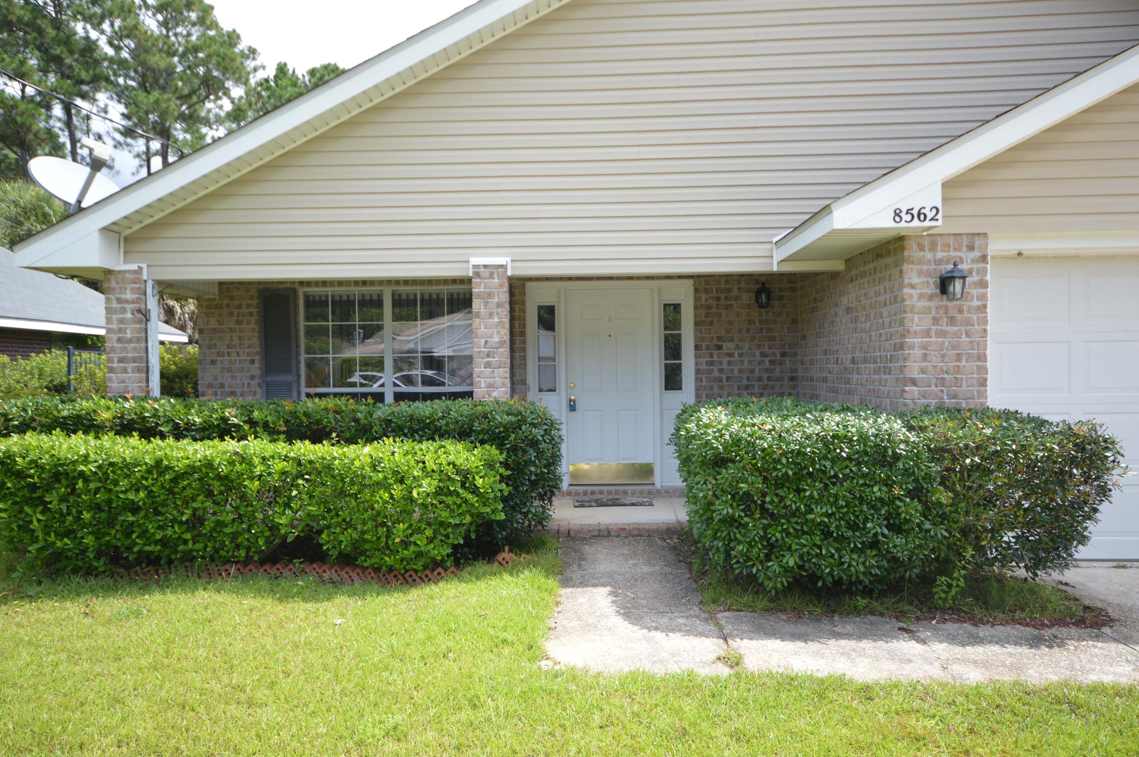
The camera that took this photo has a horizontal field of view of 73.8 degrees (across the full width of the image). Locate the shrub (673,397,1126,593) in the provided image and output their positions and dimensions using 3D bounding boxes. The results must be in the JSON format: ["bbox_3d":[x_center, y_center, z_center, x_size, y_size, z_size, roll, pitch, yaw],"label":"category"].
[{"bbox_3d":[2.018,0.722,5.107,2.450,1.110,1.550,-1,1,2],"label":"shrub"}]

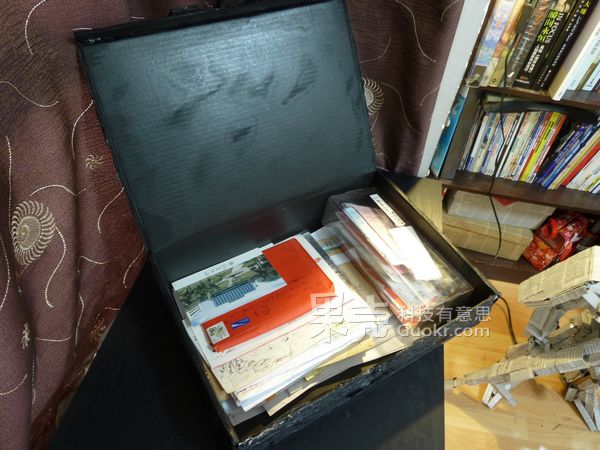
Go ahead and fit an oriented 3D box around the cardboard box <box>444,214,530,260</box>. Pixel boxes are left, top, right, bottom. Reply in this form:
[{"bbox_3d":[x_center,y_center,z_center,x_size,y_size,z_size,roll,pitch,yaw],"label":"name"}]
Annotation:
[{"bbox_3d":[0.747,-0.002,1.813,0.355,0.124,0.215,13,39,8],"label":"cardboard box"}]

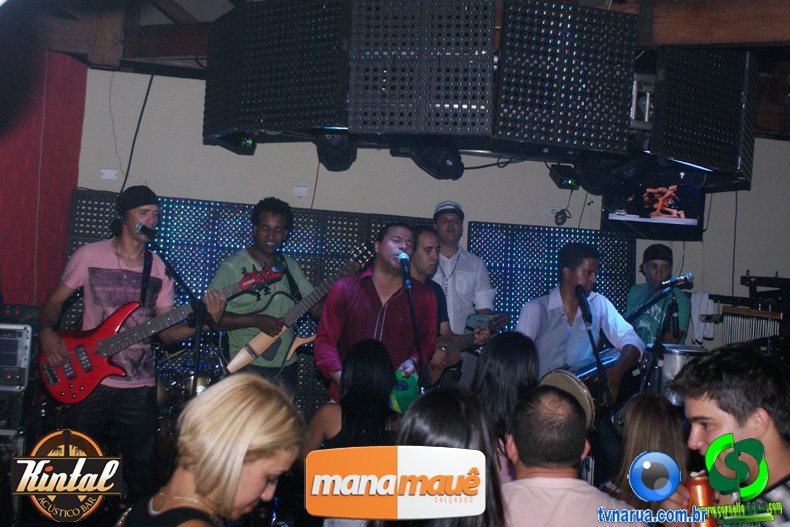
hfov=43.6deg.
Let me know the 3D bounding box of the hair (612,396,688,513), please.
[{"bbox_3d":[0.711,0.529,2.750,0.210,0.340,0.220,2,-3,5],"label":"hair"}]

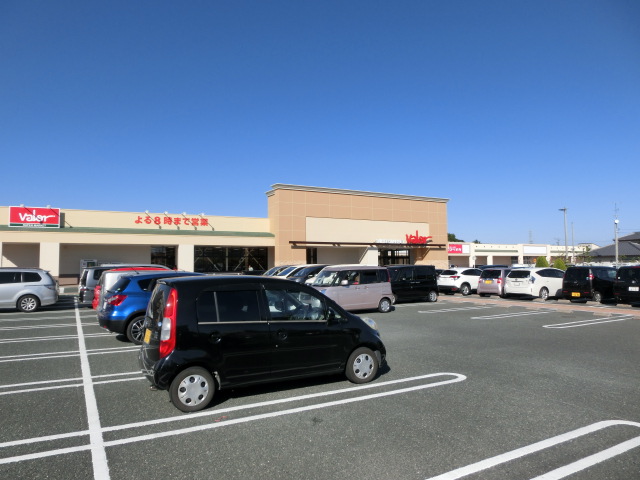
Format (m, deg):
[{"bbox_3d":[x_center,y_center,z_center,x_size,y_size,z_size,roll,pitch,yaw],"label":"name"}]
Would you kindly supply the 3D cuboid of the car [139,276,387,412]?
[{"bbox_3d":[-0.736,1.312,6.584,3.395,1.610,1.475,2,-4,-29],"label":"car"}]

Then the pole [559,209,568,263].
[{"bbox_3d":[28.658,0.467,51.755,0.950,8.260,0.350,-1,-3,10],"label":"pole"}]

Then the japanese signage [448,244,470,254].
[{"bbox_3d":[30.442,2.080,97.309,7.150,2.000,0.250,2,-4,-29],"label":"japanese signage"}]

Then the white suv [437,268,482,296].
[{"bbox_3d":[8.958,2.418,26.256,4.300,1.605,1.770,2,-4,-29],"label":"white suv"}]

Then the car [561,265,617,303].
[{"bbox_3d":[13.215,2.067,21.103,3.395,1.640,1.475,2,-4,-29],"label":"car"}]

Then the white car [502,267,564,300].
[{"bbox_3d":[11.577,2.210,22.780,4.615,1.575,1.775,2,-4,-29],"label":"white car"}]

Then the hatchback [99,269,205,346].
[{"bbox_3d":[-3.248,1.622,11.287,4.300,1.580,1.765,2,-4,-29],"label":"hatchback"}]

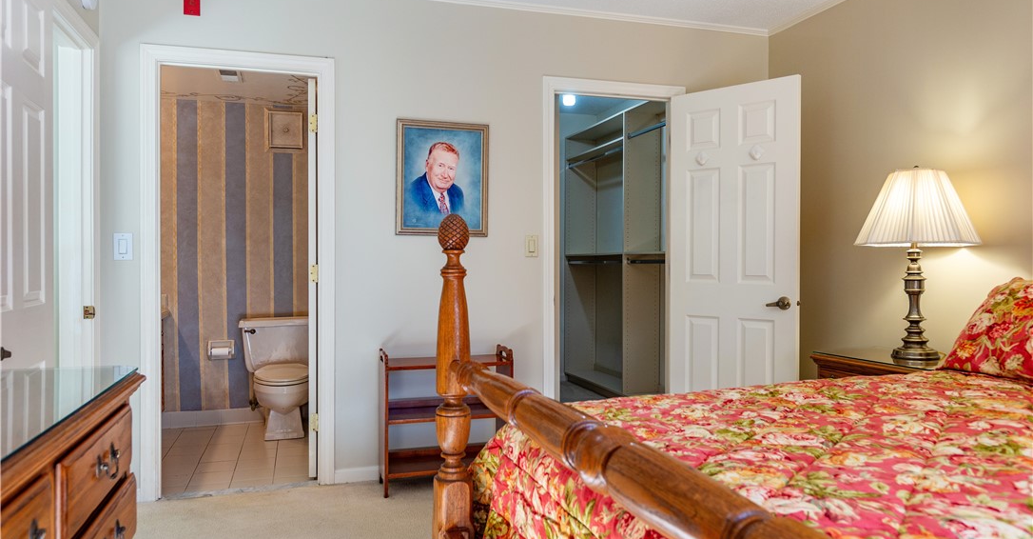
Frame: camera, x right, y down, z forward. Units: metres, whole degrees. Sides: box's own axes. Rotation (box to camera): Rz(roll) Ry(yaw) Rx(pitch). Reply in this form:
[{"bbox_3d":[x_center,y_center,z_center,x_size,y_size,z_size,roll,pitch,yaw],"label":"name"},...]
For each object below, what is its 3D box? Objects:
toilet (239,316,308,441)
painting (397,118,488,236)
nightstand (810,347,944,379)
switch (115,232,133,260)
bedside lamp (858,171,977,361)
[{"bbox_3d":[-1.496,0.684,4.447,0.550,0.735,0.690,0,0,-16],"label":"toilet"},{"bbox_3d":[-0.376,-0.459,3.520,0.473,0.577,0.030,0,0,-16],"label":"painting"},{"bbox_3d":[1.625,0.717,2.916,0.390,0.676,0.640,0,0,-16],"label":"nightstand"},{"bbox_3d":[-1.781,-0.101,3.119,0.076,0.121,0.010,0,0,-16],"label":"switch"},{"bbox_3d":[1.614,-0.013,2.786,0.435,0.780,0.435,0,0,-16],"label":"bedside lamp"}]

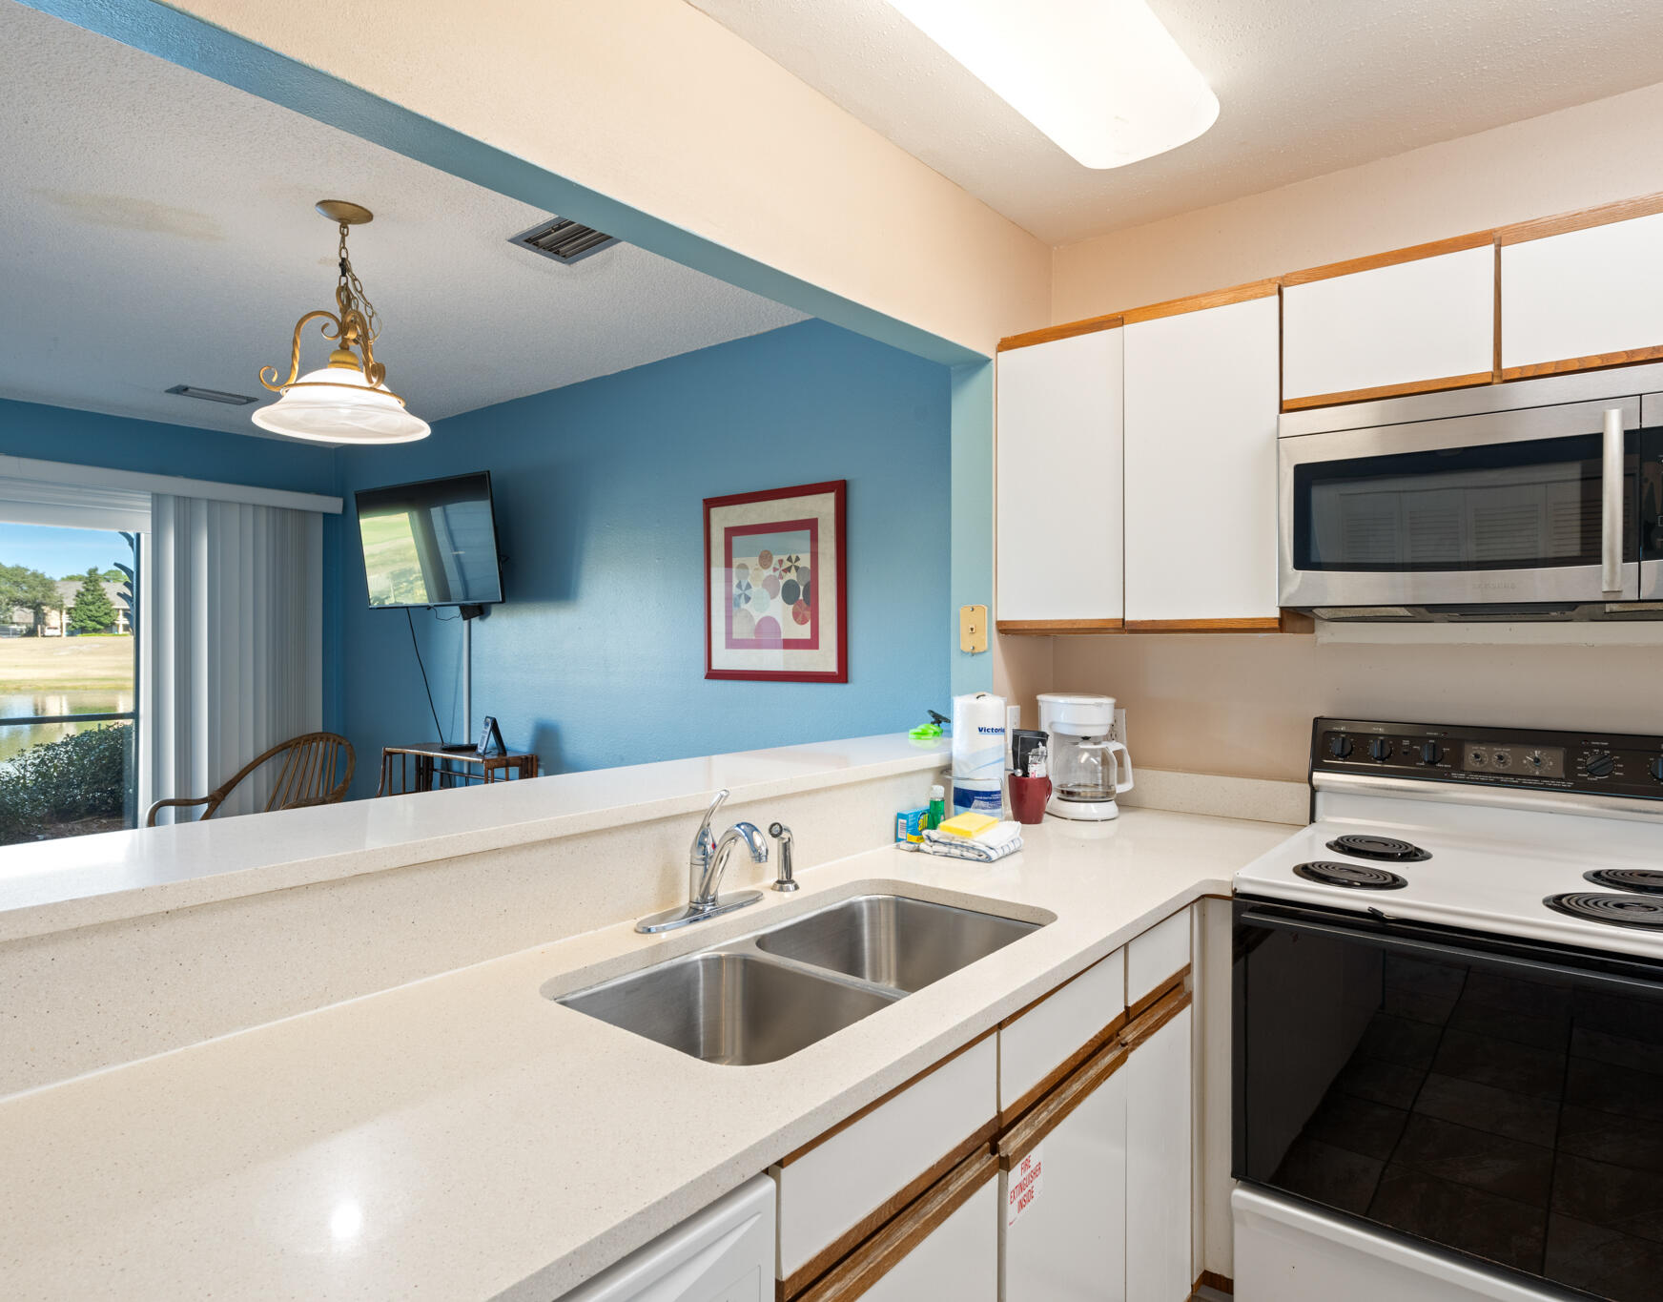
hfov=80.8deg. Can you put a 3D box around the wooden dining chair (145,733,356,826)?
[{"bbox_3d":[-2.610,0.859,4.559,0.630,0.900,0.660,0,1,12],"label":"wooden dining chair"}]

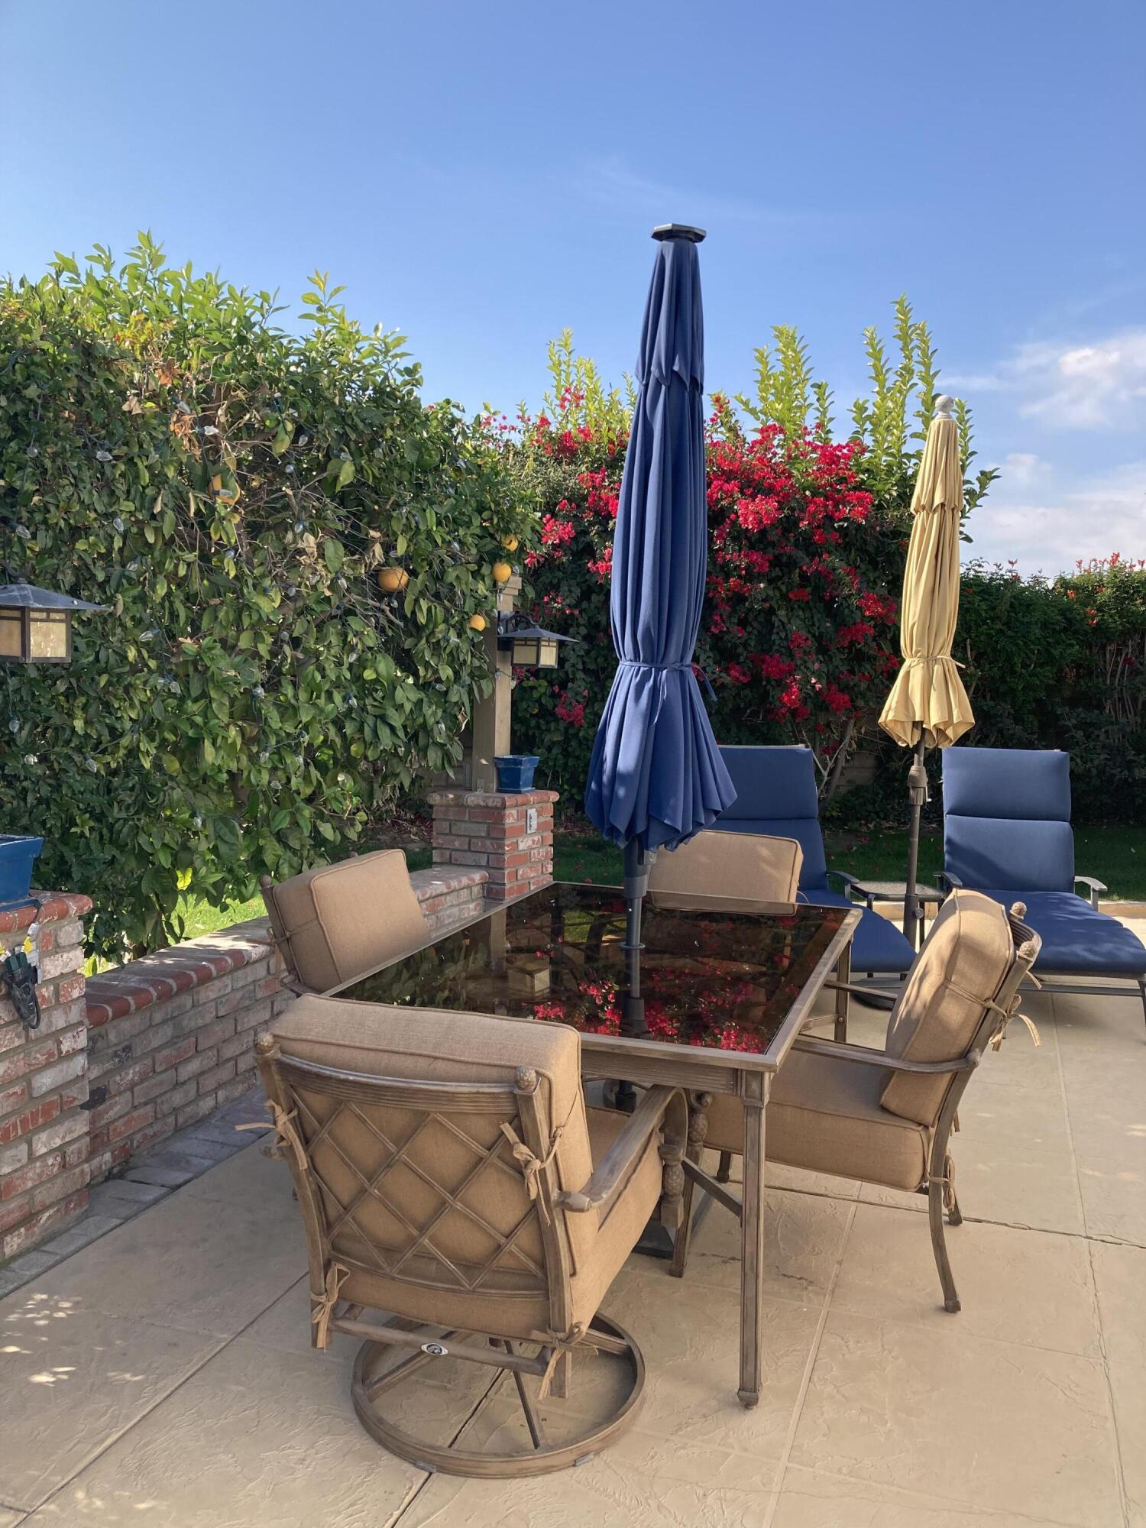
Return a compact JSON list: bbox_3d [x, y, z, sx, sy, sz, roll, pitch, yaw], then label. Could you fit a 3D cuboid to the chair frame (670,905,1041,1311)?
[{"bbox_3d":[0.727,0.803,3.115,0.846,0.866,0.654,2,5,18],"label":"chair frame"}]

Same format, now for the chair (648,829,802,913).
[{"bbox_3d":[0.483,0.676,4.406,0.654,0.896,0.866,3,5,22],"label":"chair"}]

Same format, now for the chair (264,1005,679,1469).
[{"bbox_3d":[-0.165,0.848,2.356,0.654,0.876,0.876,3,5,19],"label":"chair"}]

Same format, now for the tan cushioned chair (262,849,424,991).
[{"bbox_3d":[-0.429,0.732,3.574,0.856,0.896,0.654,3,5,21],"label":"tan cushioned chair"}]

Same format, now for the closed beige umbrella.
[{"bbox_3d":[1.555,-0.271,5.453,0.423,2.642,0.423,2,5,0],"label":"closed beige umbrella"}]

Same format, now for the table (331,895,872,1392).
[{"bbox_3d":[0.157,0.849,3.311,1.032,0.725,1.596,2,5,19],"label":"table"}]

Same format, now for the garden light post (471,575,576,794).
[{"bbox_3d":[-0.248,-0.383,6.010,0.473,1.057,0.282,4,5,29],"label":"garden light post"}]

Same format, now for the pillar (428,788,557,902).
[{"bbox_3d":[-0.407,0.551,6.139,0.463,0.831,0.463,4,5,29],"label":"pillar"}]

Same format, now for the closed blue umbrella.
[{"bbox_3d":[0.225,-0.074,3.234,0.403,2.578,0.393,3,5,0],"label":"closed blue umbrella"}]

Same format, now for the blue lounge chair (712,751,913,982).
[{"bbox_3d":[0.964,0.511,5.498,0.685,1.057,1.712,0,5,-7],"label":"blue lounge chair"}]

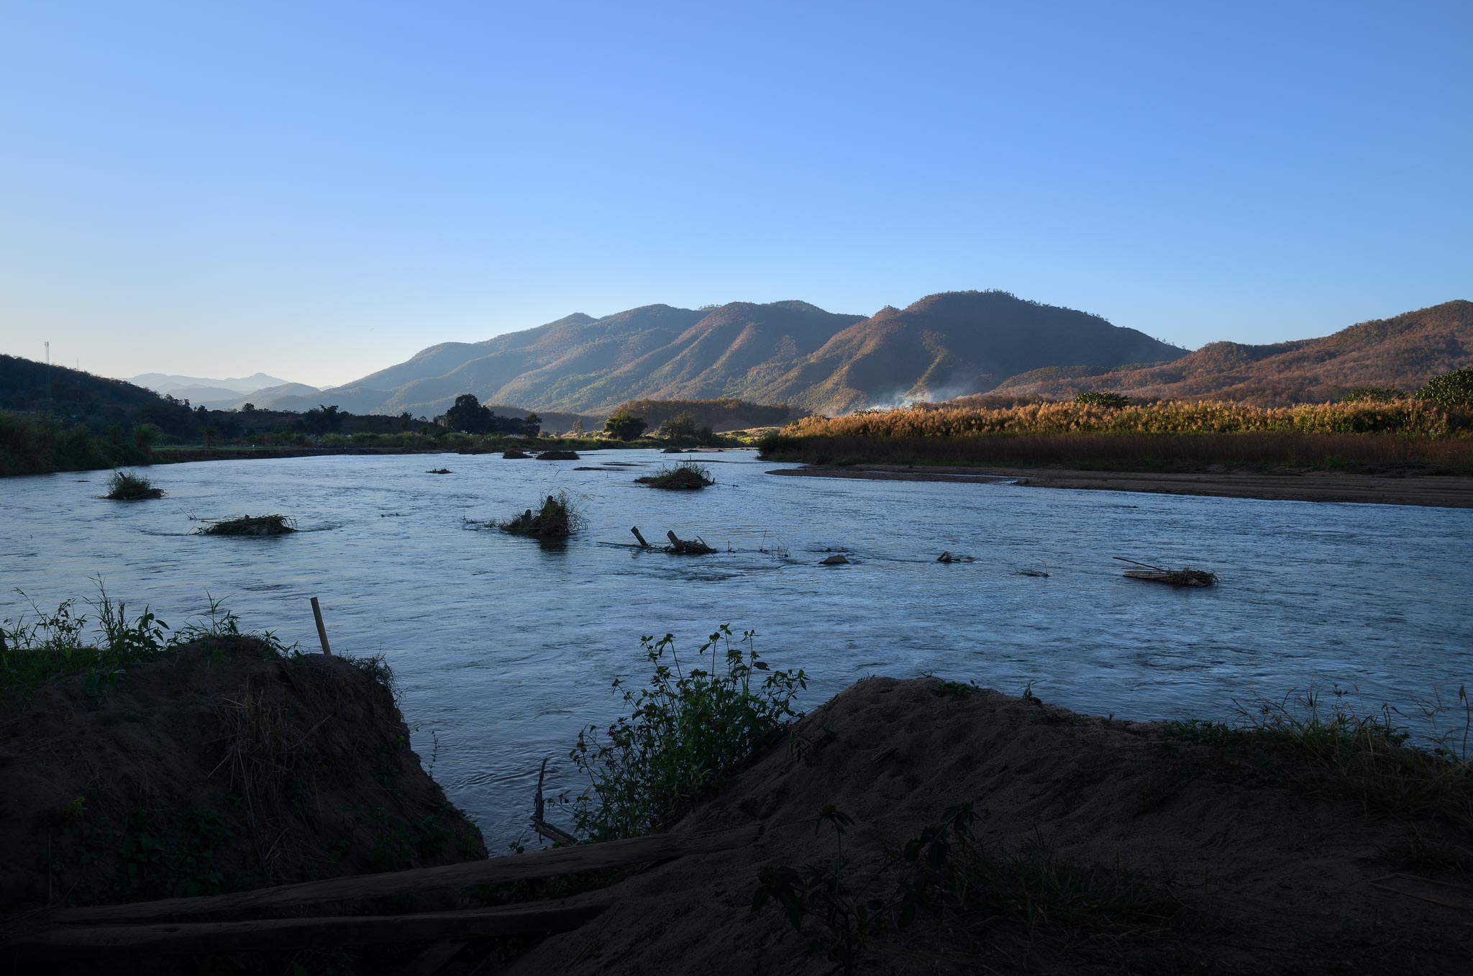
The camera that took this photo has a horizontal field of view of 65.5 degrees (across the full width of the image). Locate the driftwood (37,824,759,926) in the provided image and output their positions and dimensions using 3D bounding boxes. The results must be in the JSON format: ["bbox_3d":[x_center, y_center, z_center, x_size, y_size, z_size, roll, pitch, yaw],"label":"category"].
[{"bbox_3d":[-1.231,1.497,4.475,2.689,0.090,0.200,-3,3,-12],"label":"driftwood"}]

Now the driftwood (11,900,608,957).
[{"bbox_3d":[-1.521,1.574,4.150,2.074,0.120,0.140,0,3,-6],"label":"driftwood"}]

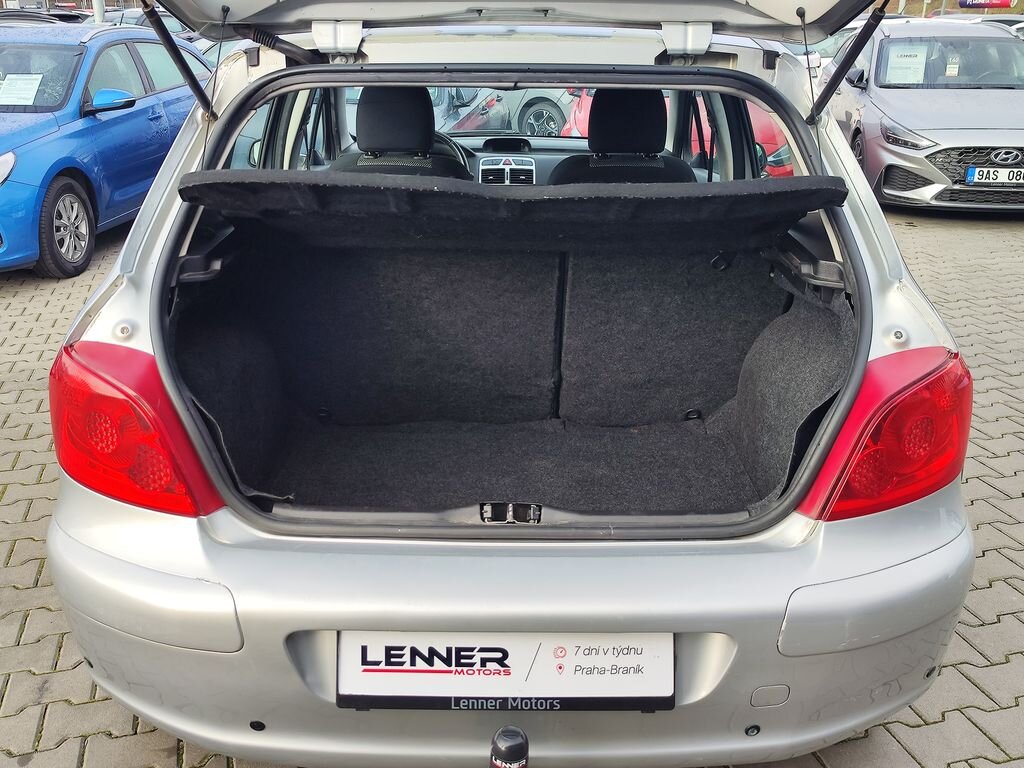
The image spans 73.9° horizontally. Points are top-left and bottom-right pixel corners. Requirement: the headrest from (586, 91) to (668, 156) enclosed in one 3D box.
[{"bbox_3d":[0.366,-0.845,2.155,0.250,0.215,0.125,0,36,0],"label":"headrest"}]

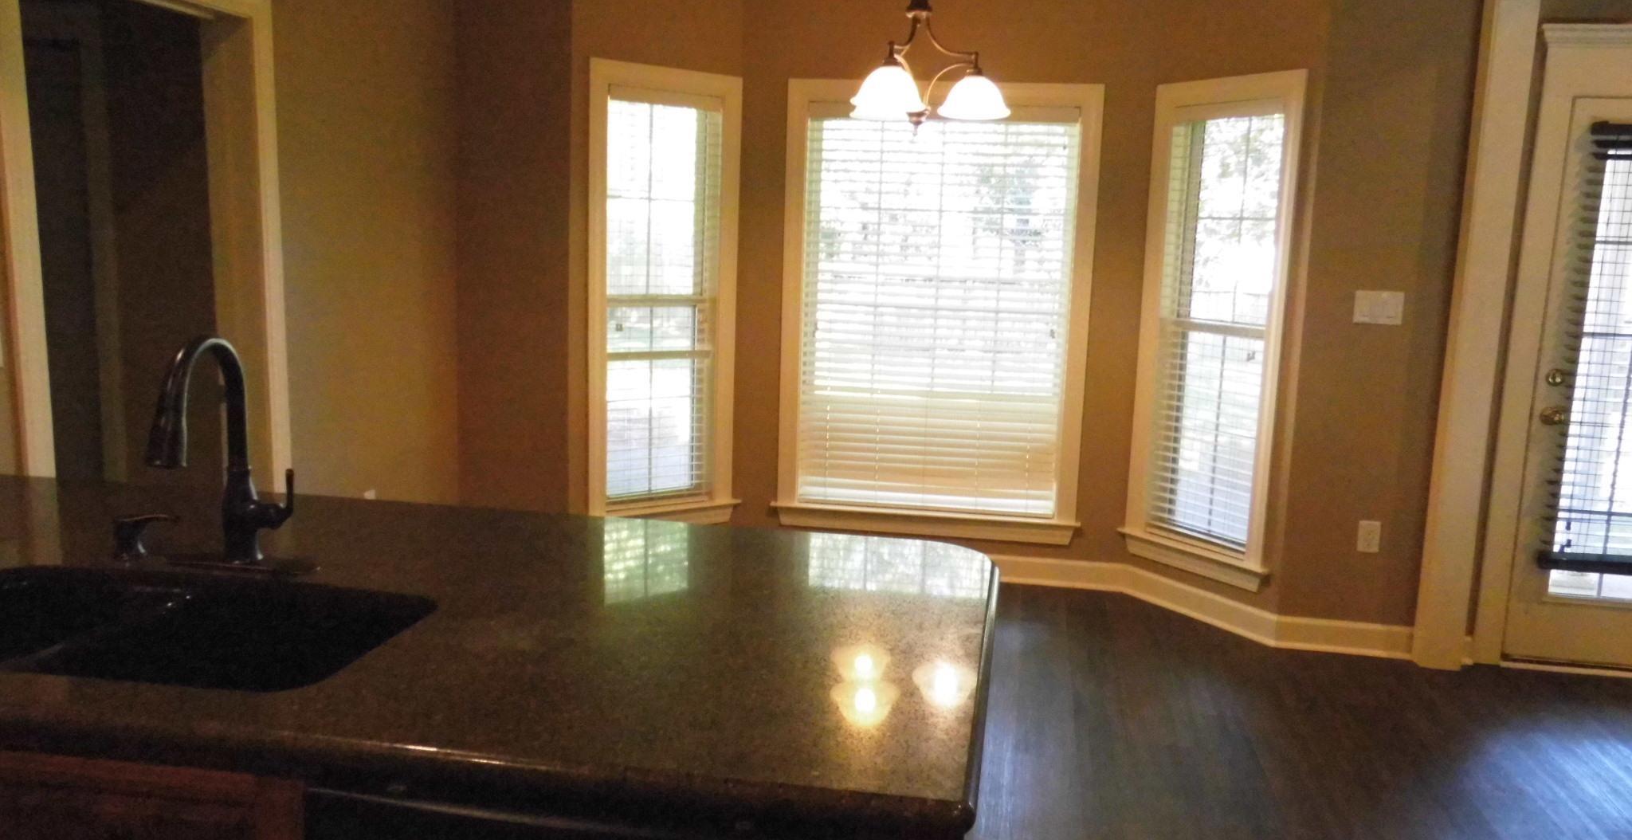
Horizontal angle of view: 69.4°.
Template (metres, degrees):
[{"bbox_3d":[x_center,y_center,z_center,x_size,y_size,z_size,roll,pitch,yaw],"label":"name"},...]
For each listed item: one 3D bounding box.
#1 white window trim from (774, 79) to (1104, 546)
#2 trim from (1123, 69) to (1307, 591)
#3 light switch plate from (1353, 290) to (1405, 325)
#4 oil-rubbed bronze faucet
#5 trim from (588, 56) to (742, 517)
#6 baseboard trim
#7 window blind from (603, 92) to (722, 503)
[{"bbox_3d":[0.502,-0.454,5.047,1.355,1.926,0.100,3,9,9],"label":"white window trim"},{"bbox_3d":[1.542,-0.351,4.608,0.100,1.919,0.779,-3,10,-30],"label":"trim"},{"bbox_3d":[2.009,-0.399,4.201,0.164,0.116,0.010,3,9,9],"label":"light switch plate"},{"bbox_3d":[-0.906,0.051,1.738,0.250,0.370,0.255,3,9,9],"label":"oil-rubbed bronze faucet"},{"bbox_3d":[-0.617,-0.477,4.959,0.777,1.933,0.100,-5,11,-39],"label":"trim"},{"bbox_3d":[1.499,0.739,4.765,1.655,0.119,0.436,6,10,26],"label":"baseboard trim"},{"bbox_3d":[-0.645,-0.504,4.983,0.548,1.718,0.060,-5,11,-39],"label":"window blind"}]

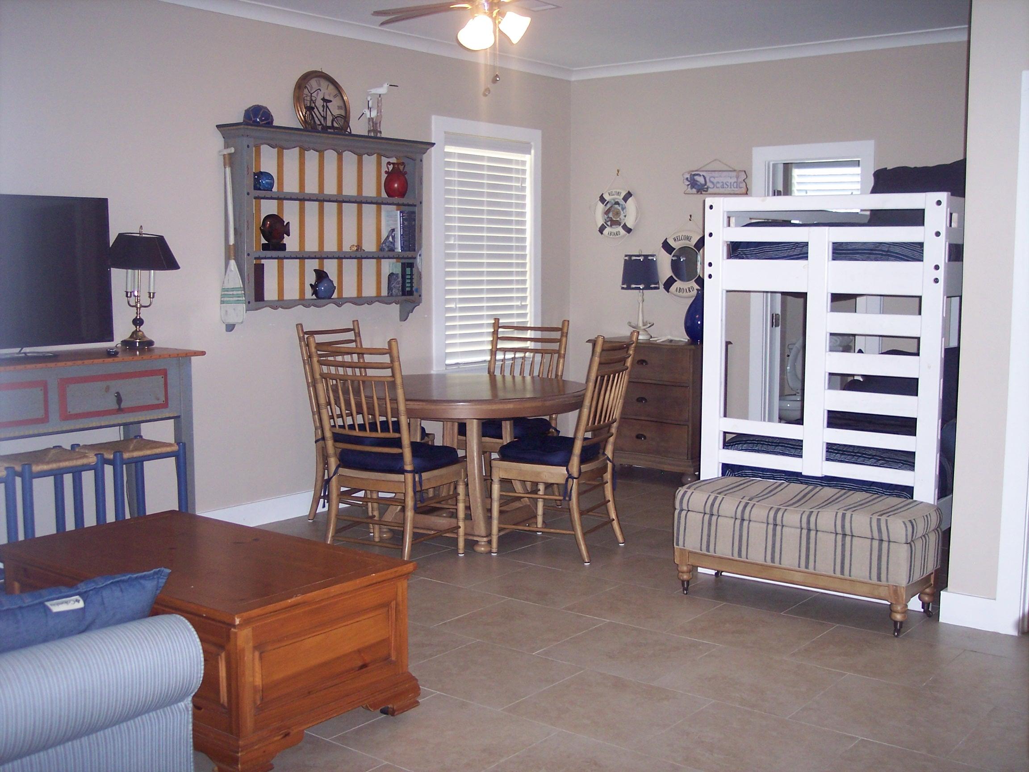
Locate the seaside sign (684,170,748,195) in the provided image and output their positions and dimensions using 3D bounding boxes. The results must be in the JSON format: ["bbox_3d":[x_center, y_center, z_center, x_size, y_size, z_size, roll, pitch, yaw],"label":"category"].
[{"bbox_3d":[1.322,-1.334,7.612,0.478,0.158,0.018,5,8,37],"label":"seaside sign"}]

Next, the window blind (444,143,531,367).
[{"bbox_3d":[-0.186,-0.873,7.566,0.060,1.445,0.885,5,8,38],"label":"window blind"}]

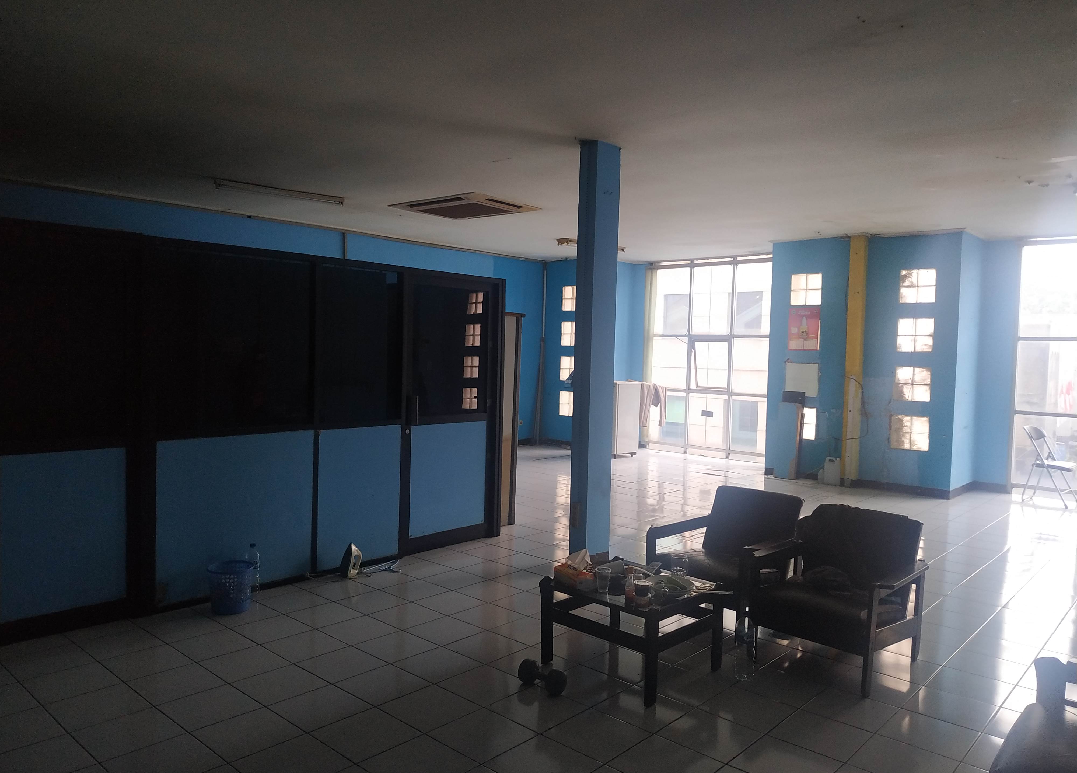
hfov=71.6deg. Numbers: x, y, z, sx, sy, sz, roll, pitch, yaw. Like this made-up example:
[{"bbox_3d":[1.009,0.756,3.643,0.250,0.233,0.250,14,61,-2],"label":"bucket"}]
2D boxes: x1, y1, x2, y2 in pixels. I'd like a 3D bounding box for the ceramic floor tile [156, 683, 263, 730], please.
[{"bbox_3d":[-1.274,1.248,2.899,0.300,0.010,0.300,3,2,42],"label":"ceramic floor tile"}]

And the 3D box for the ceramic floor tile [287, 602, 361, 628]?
[{"bbox_3d":[-1.127,1.215,3.965,0.297,0.010,0.297,3,2,42],"label":"ceramic floor tile"}]

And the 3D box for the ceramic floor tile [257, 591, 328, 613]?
[{"bbox_3d":[-1.426,1.258,4.365,0.300,0.010,0.300,4,4,42],"label":"ceramic floor tile"}]

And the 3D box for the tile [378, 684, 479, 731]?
[{"bbox_3d":[-0.458,1.351,3.136,0.300,0.010,0.300,4,4,42],"label":"tile"}]

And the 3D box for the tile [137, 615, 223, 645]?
[{"bbox_3d":[-1.747,1.204,3.711,0.300,0.010,0.300,3,2,42],"label":"tile"}]

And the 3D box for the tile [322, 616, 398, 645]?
[{"bbox_3d":[-0.900,1.227,3.759,0.300,0.010,0.300,3,2,42],"label":"tile"}]

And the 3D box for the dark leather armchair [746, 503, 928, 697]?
[{"bbox_3d":[1.447,0.967,3.543,0.720,0.660,0.660,0,2,-45],"label":"dark leather armchair"}]

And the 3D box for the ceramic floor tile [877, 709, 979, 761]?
[{"bbox_3d":[1.488,1.322,2.834,0.300,0.010,0.300,3,2,42],"label":"ceramic floor tile"}]

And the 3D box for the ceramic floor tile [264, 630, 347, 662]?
[{"bbox_3d":[-1.167,1.299,3.741,0.300,0.010,0.300,4,4,42],"label":"ceramic floor tile"}]

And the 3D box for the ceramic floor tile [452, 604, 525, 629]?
[{"bbox_3d":[-0.266,1.242,4.019,0.300,0.010,0.300,3,2,42],"label":"ceramic floor tile"}]

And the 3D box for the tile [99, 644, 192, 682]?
[{"bbox_3d":[-1.723,1.218,3.287,0.300,0.010,0.300,3,2,42],"label":"tile"}]

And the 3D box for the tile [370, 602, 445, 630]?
[{"bbox_3d":[-0.704,1.227,3.990,0.297,0.010,0.297,3,2,42],"label":"tile"}]

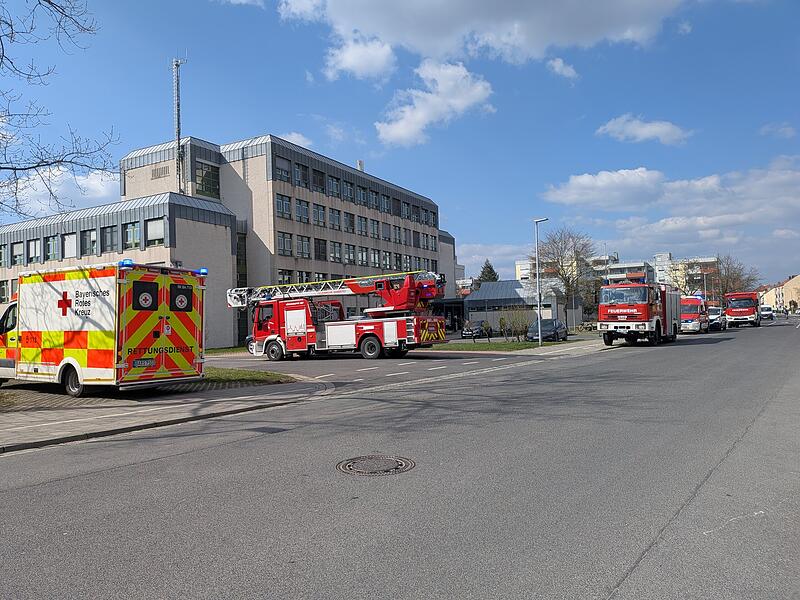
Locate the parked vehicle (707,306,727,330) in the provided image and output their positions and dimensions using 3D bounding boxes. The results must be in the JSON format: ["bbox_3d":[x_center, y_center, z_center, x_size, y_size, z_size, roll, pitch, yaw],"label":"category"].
[{"bbox_3d":[28.372,1.701,50.535,1.950,2.000,4.900,-3,-2,35],"label":"parked vehicle"}]

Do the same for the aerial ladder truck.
[{"bbox_3d":[-3.017,0.781,24.010,10.000,3.380,2.500,-3,-2,29],"label":"aerial ladder truck"}]

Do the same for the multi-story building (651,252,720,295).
[{"bbox_3d":[74.664,-3.211,145.289,16.000,16.300,12.000,-3,-2,30],"label":"multi-story building"}]

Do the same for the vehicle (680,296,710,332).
[{"bbox_3d":[23.361,1.209,44.450,2.050,2.800,6.000,-3,-2,35],"label":"vehicle"}]

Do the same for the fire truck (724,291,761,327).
[{"bbox_3d":[35.054,1.103,56.759,2.500,3.300,7.800,-3,-3,36],"label":"fire truck"}]

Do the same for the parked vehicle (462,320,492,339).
[{"bbox_3d":[6.579,2.340,47.027,1.750,1.500,4.100,-3,-2,26],"label":"parked vehicle"}]

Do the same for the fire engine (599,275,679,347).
[{"bbox_3d":[13.614,0.729,31.159,2.500,3.300,7.400,-3,-3,37],"label":"fire engine"}]

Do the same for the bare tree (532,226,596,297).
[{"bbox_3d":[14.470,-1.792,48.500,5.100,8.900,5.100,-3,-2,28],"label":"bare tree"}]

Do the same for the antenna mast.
[{"bbox_3d":[-16.855,-13.071,42.400,0.900,10.500,0.700,-3,-2,28],"label":"antenna mast"}]

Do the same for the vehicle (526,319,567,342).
[{"bbox_3d":[10.289,1.980,38.126,1.780,1.480,4.200,-3,-2,28],"label":"vehicle"}]

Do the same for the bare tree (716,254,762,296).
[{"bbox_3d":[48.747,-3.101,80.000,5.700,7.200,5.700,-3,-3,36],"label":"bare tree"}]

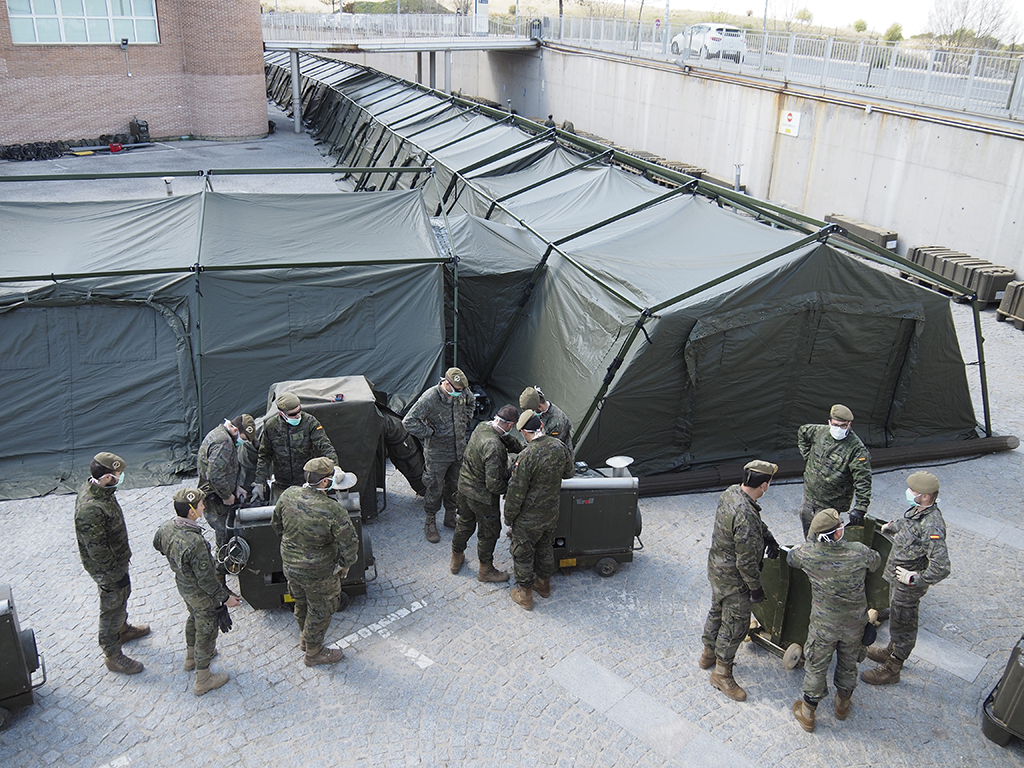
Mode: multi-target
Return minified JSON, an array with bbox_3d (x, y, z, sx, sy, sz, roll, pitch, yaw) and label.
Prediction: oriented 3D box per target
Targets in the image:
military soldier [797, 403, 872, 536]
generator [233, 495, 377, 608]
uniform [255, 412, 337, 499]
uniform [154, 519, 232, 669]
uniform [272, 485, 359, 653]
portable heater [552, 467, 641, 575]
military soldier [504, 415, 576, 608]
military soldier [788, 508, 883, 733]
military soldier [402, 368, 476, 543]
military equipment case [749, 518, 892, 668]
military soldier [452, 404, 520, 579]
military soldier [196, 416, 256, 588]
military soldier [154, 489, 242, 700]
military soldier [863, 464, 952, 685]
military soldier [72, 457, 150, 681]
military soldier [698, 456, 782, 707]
[{"bbox_3d":[2.829,0.969,7.472,0.660,1.740,0.500,16,26,31],"label":"military soldier"},{"bbox_3d":[-1.776,1.361,7.045,1.150,1.050,0.520,-4,23,-15],"label":"generator"},{"bbox_3d":[-1.840,0.919,7.254,0.640,1.370,0.420,-8,24,-18],"label":"uniform"},{"bbox_3d":[-2.270,1.476,6.041,0.520,1.280,0.520,-14,27,-34],"label":"uniform"},{"bbox_3d":[-1.430,1.363,6.182,0.600,1.370,0.420,13,26,29],"label":"uniform"},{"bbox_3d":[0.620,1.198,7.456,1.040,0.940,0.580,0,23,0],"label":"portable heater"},{"bbox_3d":[0.190,1.026,6.800,0.560,1.760,0.480,-12,25,-26],"label":"military soldier"},{"bbox_3d":[2.100,1.559,5.538,0.660,1.740,0.480,6,23,14],"label":"military soldier"},{"bbox_3d":[-0.610,0.635,7.731,0.660,1.770,0.460,-12,26,-28],"label":"military soldier"},{"bbox_3d":[2.588,1.605,6.934,1.200,0.950,0.640,-15,27,-36],"label":"military equipment case"},{"bbox_3d":[-0.230,0.955,7.063,0.580,1.690,0.540,-15,27,-32],"label":"military soldier"},{"bbox_3d":[-2.425,1.014,7.075,0.550,1.630,0.500,-5,23,-16],"label":"military soldier"},{"bbox_3d":[-2.249,1.437,6.003,0.600,1.660,0.540,-14,27,-34],"label":"military soldier"},{"bbox_3d":[2.974,1.428,6.307,0.560,1.770,0.600,4,22,6],"label":"military soldier"},{"bbox_3d":[-2.964,1.283,6.166,0.460,1.780,0.540,-3,22,-11],"label":"military soldier"},{"bbox_3d":[1.630,1.346,5.948,0.580,1.820,0.540,-6,23,-14],"label":"military soldier"}]

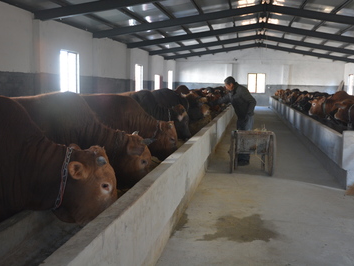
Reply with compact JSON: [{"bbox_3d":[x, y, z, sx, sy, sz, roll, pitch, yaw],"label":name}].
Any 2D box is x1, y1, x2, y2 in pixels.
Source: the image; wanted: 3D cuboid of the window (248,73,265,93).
[{"bbox_3d":[5.762,-3.587,29.738,1.308,1.472,0.120,2,7,10],"label":"window"}]

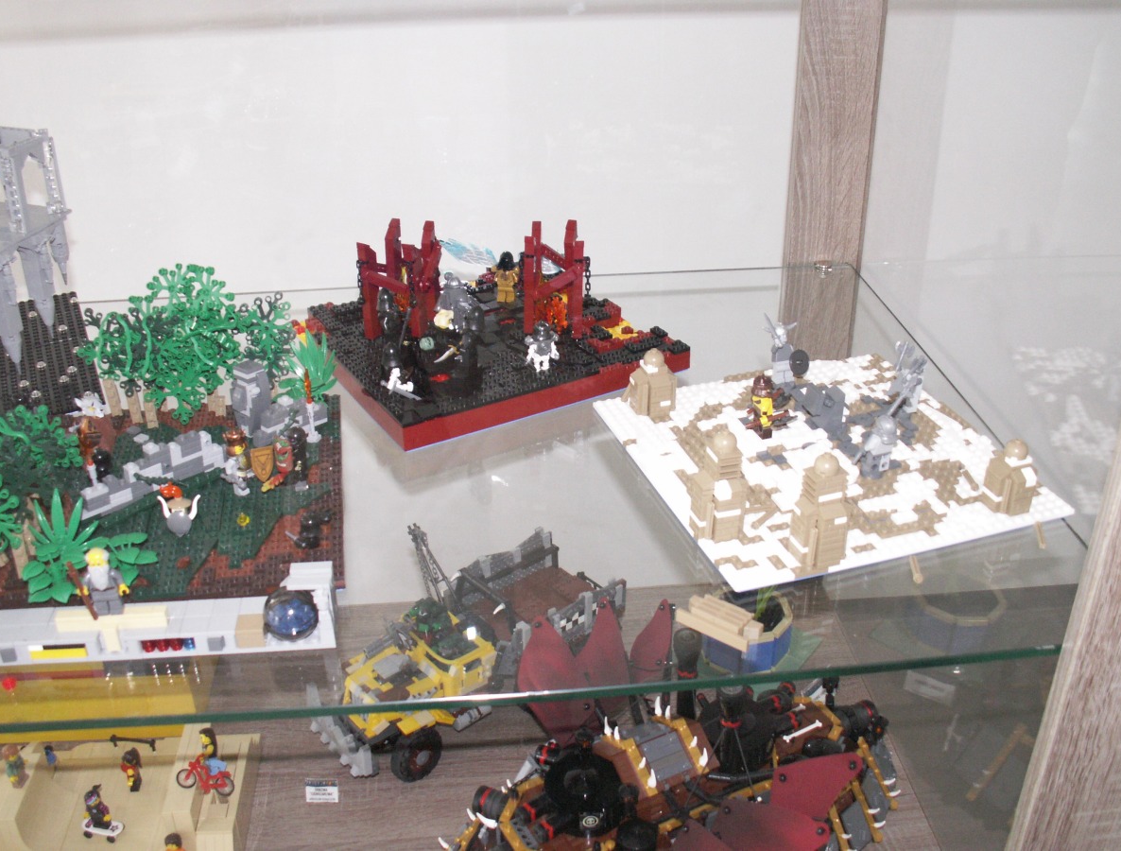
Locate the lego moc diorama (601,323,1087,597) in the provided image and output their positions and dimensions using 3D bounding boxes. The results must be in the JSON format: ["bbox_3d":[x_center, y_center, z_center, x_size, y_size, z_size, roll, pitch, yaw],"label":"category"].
[{"bbox_3d":[0.189,-0.013,0.818,0.256,0.087,0.256,-10,31,-15],"label":"lego moc diorama"}]

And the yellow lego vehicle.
[{"bbox_3d":[-0.094,0.195,1.144,0.310,0.195,0.132,-23,36,-33],"label":"yellow lego vehicle"}]

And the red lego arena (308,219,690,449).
[{"bbox_3d":[-0.071,-0.115,0.987,0.256,0.108,0.256,-17,33,-26],"label":"red lego arena"}]

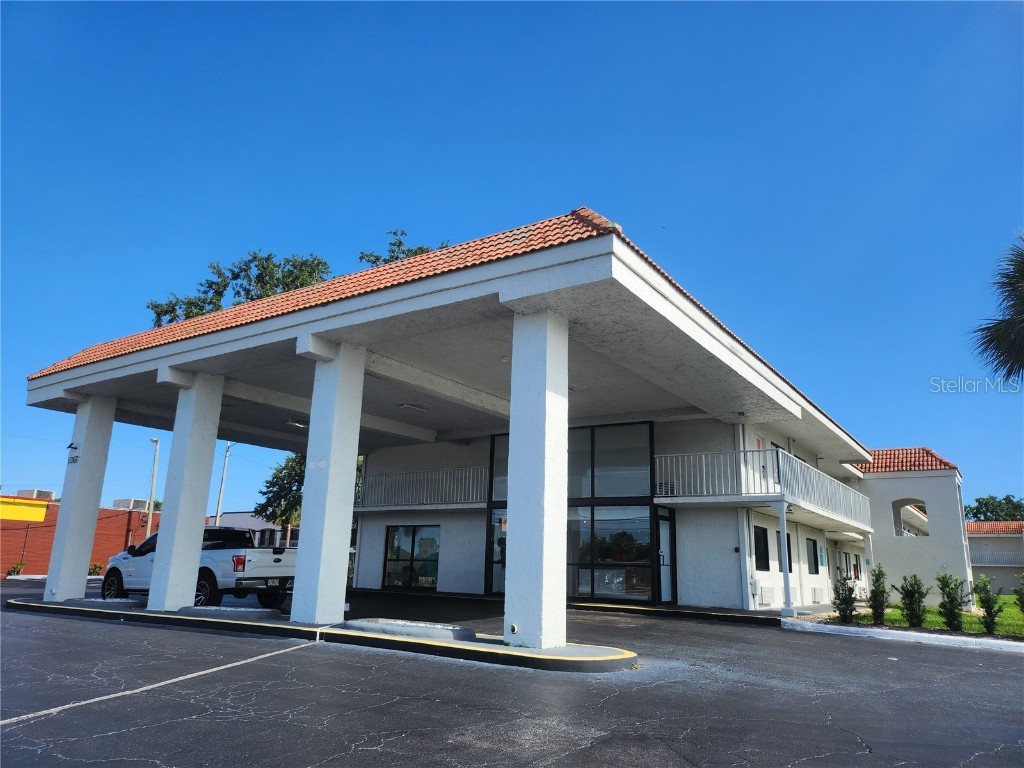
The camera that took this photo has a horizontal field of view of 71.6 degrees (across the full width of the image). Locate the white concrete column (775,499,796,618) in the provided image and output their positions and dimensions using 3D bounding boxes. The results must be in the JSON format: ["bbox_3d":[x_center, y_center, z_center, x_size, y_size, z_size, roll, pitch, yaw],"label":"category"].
[{"bbox_3d":[6.069,3.861,15.776,0.290,2.493,0.260,-8,-17,33],"label":"white concrete column"}]

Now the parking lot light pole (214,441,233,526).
[{"bbox_3d":[-17.409,7.057,42.374,0.350,9.000,0.800,-8,-17,33],"label":"parking lot light pole"}]

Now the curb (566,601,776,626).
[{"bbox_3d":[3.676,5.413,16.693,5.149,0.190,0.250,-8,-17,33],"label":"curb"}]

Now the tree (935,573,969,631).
[{"bbox_3d":[8.190,4.047,13.214,0.516,1.044,0.516,-8,-17,33],"label":"tree"}]

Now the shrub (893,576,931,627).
[{"bbox_3d":[7.597,4.116,13.572,0.700,1.060,0.620,-8,-17,33],"label":"shrub"}]

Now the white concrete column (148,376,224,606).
[{"bbox_3d":[-6.968,2.236,15.230,0.635,4.933,0.628,-8,-17,33],"label":"white concrete column"}]

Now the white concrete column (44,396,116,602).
[{"bbox_3d":[-10.688,2.797,17.687,0.628,4.960,0.628,-8,-17,33],"label":"white concrete column"}]

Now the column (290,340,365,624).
[{"bbox_3d":[-3.357,1.779,13.126,0.644,4.976,0.655,-8,-17,33],"label":"column"}]

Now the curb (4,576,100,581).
[{"bbox_3d":[-22.531,9.626,35.307,0.200,0.200,5.025,-8,-17,33],"label":"curb"}]

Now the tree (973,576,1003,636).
[{"bbox_3d":[8.704,4.015,12.962,0.476,1.041,0.476,-8,-17,33],"label":"tree"}]

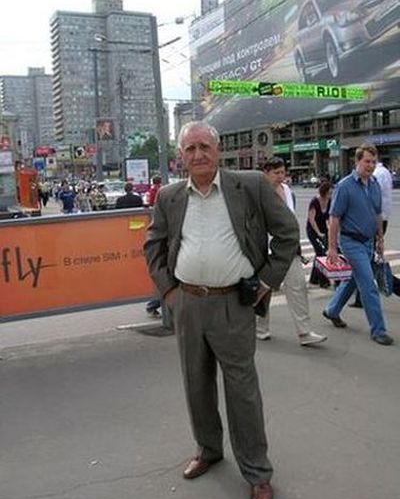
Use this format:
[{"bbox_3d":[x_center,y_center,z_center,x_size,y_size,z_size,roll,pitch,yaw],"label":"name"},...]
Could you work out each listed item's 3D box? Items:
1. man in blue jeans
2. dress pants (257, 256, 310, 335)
[{"bbox_3d":[1.490,-0.078,4.872,0.540,1.770,0.720,-5,9,-34],"label":"man in blue jeans"},{"bbox_3d":[0.801,0.345,4.706,0.600,0.850,0.360,4,8,27],"label":"dress pants"}]

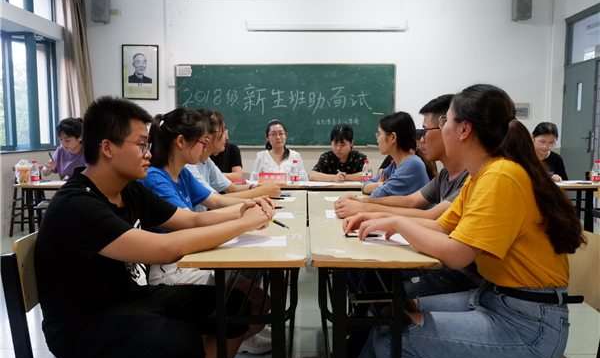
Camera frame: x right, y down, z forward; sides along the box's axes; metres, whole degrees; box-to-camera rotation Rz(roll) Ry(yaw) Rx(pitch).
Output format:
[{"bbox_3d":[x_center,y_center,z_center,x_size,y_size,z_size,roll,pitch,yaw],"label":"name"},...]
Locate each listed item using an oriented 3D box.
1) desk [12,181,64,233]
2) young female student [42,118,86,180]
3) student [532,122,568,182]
[{"bbox_3d":[-1.940,0.402,4.010,0.600,0.760,0.410,0,6,1],"label":"desk"},{"bbox_3d":[-1.866,0.128,4.027,0.550,1.280,0.660,1,5,11],"label":"young female student"},{"bbox_3d":[2.049,0.143,4.078,0.500,1.240,0.660,0,5,1],"label":"student"}]

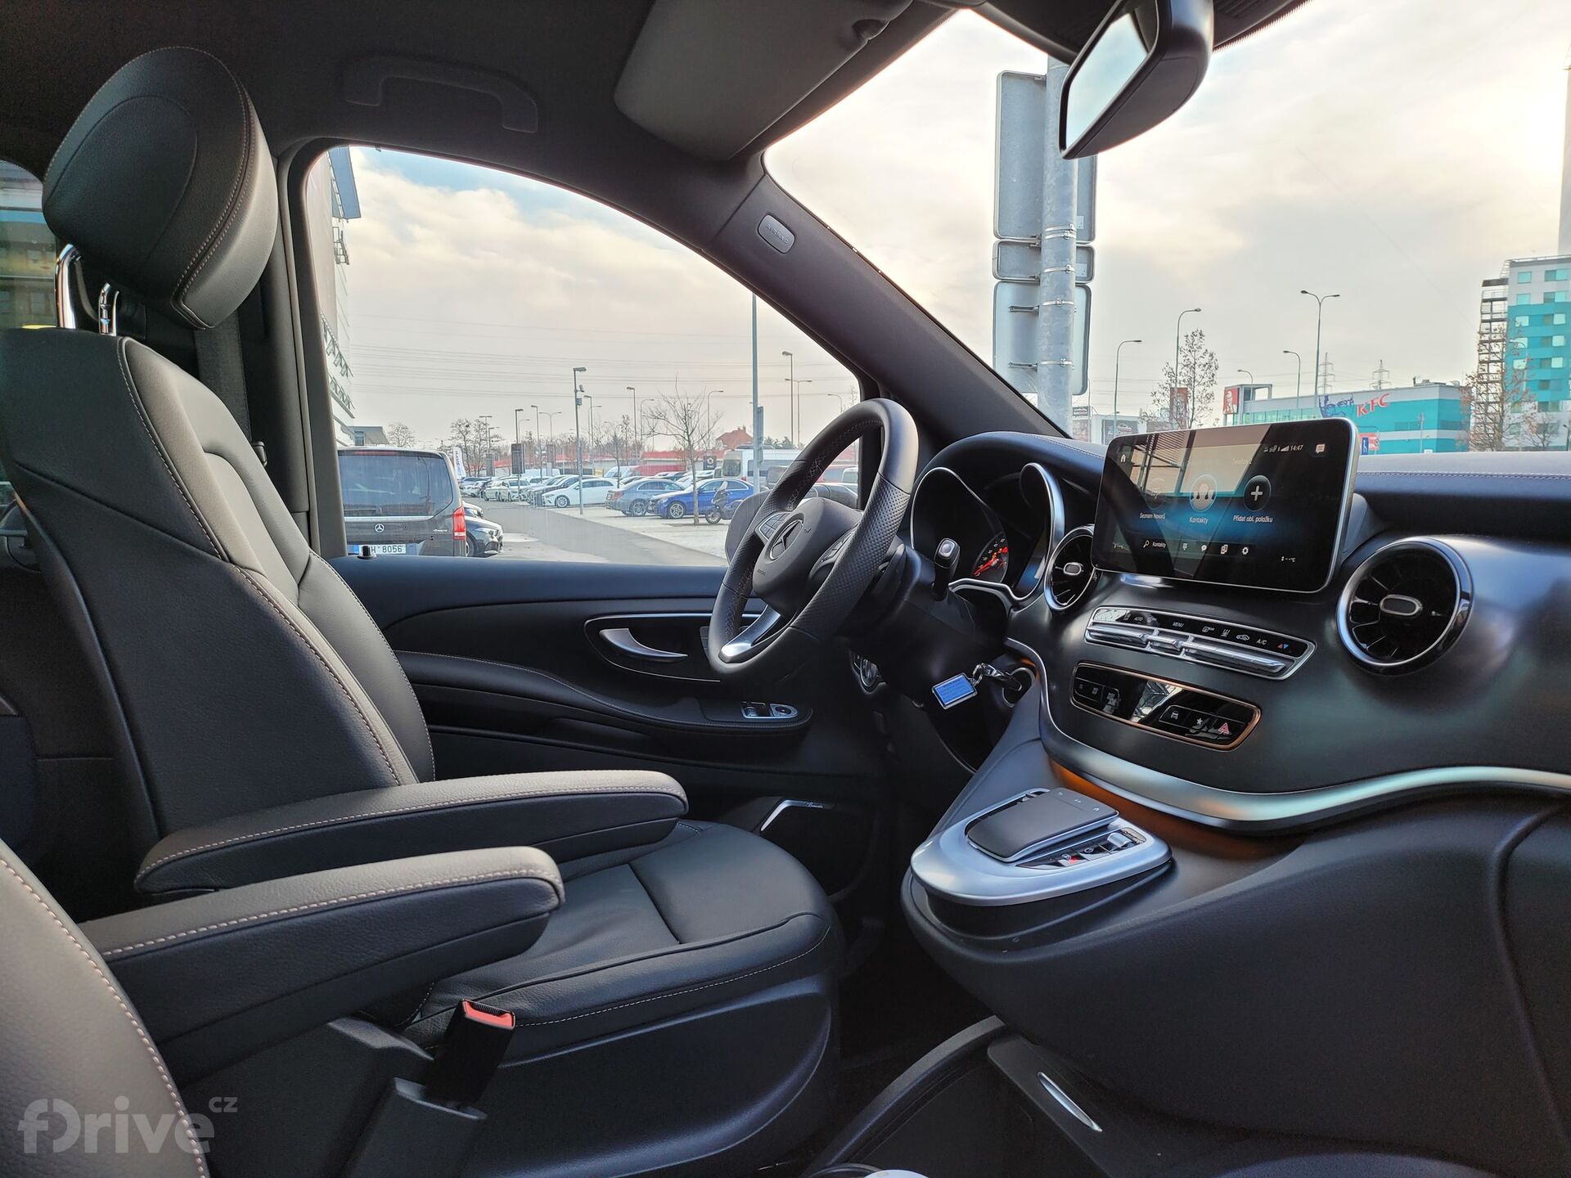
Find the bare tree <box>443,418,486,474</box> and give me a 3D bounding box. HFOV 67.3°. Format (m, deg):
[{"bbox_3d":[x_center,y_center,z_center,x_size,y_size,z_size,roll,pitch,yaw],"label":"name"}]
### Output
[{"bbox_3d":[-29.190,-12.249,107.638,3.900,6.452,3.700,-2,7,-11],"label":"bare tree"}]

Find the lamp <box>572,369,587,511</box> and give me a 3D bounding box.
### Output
[{"bbox_3d":[-8.480,-6.166,49.162,0.550,6.038,0.270,-3,7,-21],"label":"lamp"}]

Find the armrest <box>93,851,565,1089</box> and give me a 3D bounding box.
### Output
[{"bbox_3d":[-0.316,0.205,0.631,0.380,0.080,0.075,-3,6,-23],"label":"armrest"}]

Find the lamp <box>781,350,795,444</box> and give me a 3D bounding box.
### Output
[{"bbox_3d":[0.115,-8.643,63.379,0.750,8.000,0.250,-3,6,-25],"label":"lamp"}]

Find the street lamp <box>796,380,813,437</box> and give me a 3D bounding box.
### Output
[{"bbox_3d":[1.605,-15.826,121.033,2.800,11.000,0.350,-3,6,-25],"label":"street lamp"}]

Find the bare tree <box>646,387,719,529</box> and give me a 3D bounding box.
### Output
[{"bbox_3d":[-3.282,-4.311,37.412,2.500,4.500,2.500,0,6,0],"label":"bare tree"}]

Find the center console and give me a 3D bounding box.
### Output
[{"bbox_3d":[0.183,0.215,0.916,0.190,0.065,0.180,-9,8,-23],"label":"center console"}]

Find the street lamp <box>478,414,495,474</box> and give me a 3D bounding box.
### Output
[{"bbox_3d":[-33.091,-15.005,130.137,1.350,8.000,0.300,-3,6,-25],"label":"street lamp"}]

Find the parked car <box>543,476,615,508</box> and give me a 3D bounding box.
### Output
[{"bbox_3d":[-10.109,-4.791,58.900,4.450,1.470,1.820,-4,7,-26],"label":"parked car"}]

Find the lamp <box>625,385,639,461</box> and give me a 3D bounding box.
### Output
[{"bbox_3d":[-11.449,-11.024,88.318,0.700,8.000,0.250,-3,6,-25],"label":"lamp"}]

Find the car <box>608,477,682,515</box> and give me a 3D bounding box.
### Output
[{"bbox_3d":[-4.574,-3.595,45.842,4.690,1.440,1.810,-3,6,-23],"label":"car"}]

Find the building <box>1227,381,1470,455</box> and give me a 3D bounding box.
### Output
[{"bbox_3d":[51.010,-13.920,106.594,7.000,7.500,20.000,-4,7,-30],"label":"building"}]

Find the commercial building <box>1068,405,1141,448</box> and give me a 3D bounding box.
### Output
[{"bbox_3d":[29.618,-12.965,112.707,9.000,6.600,9.000,-3,6,-22],"label":"commercial building"}]

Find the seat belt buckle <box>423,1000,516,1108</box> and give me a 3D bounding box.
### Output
[{"bbox_3d":[-0.252,0.369,0.940,0.044,0.083,0.027,23,-5,-26],"label":"seat belt buckle"}]

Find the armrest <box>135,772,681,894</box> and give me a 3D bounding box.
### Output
[{"bbox_3d":[-0.266,0.182,0.876,0.380,0.065,0.072,-3,6,-26],"label":"armrest"}]

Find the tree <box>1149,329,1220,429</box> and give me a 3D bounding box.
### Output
[{"bbox_3d":[16.115,-7.314,47.657,2.900,6.130,2.900,1,7,18],"label":"tree"}]

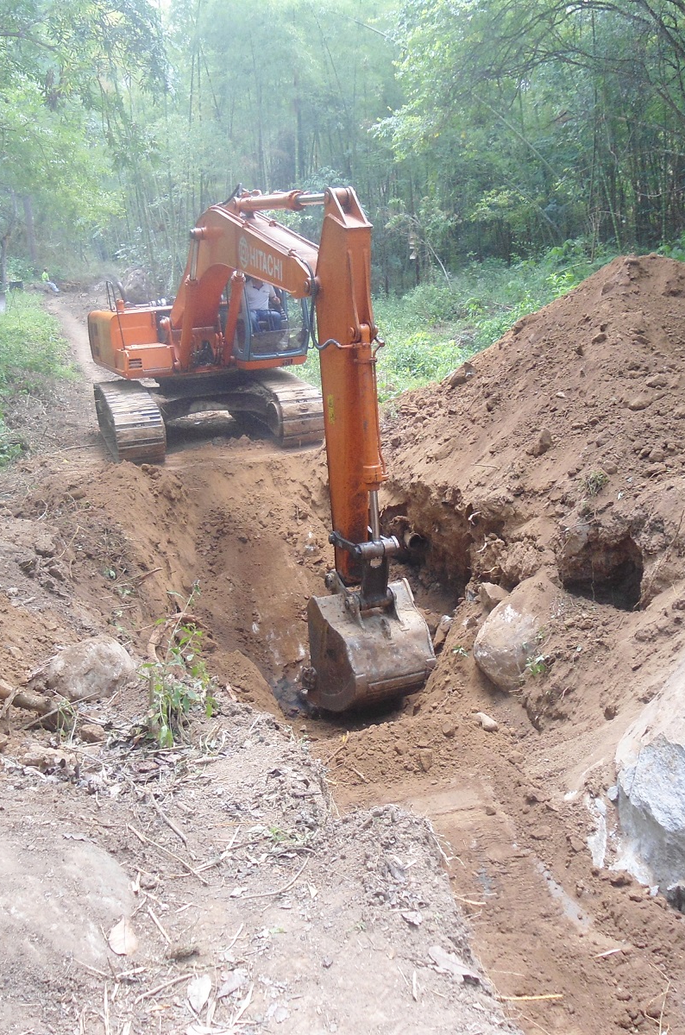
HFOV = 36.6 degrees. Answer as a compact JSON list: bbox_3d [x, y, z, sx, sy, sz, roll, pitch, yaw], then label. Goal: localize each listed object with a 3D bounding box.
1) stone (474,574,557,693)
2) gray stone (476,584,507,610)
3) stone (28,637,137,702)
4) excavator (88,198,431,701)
[{"bbox_3d":[1.562,1.050,9.300,0.800,1.000,0.800,0,11,9],"label":"stone"},{"bbox_3d":[1.418,0.742,9.700,0.320,0.260,0.280,-1,11,8],"label":"gray stone"},{"bbox_3d":[-1.221,0.716,4.900,0.510,0.290,0.400,-5,11,-15],"label":"stone"},{"bbox_3d":[-1.421,-1.583,13.666,2.950,4.950,9.750,-10,17,-21],"label":"excavator"}]

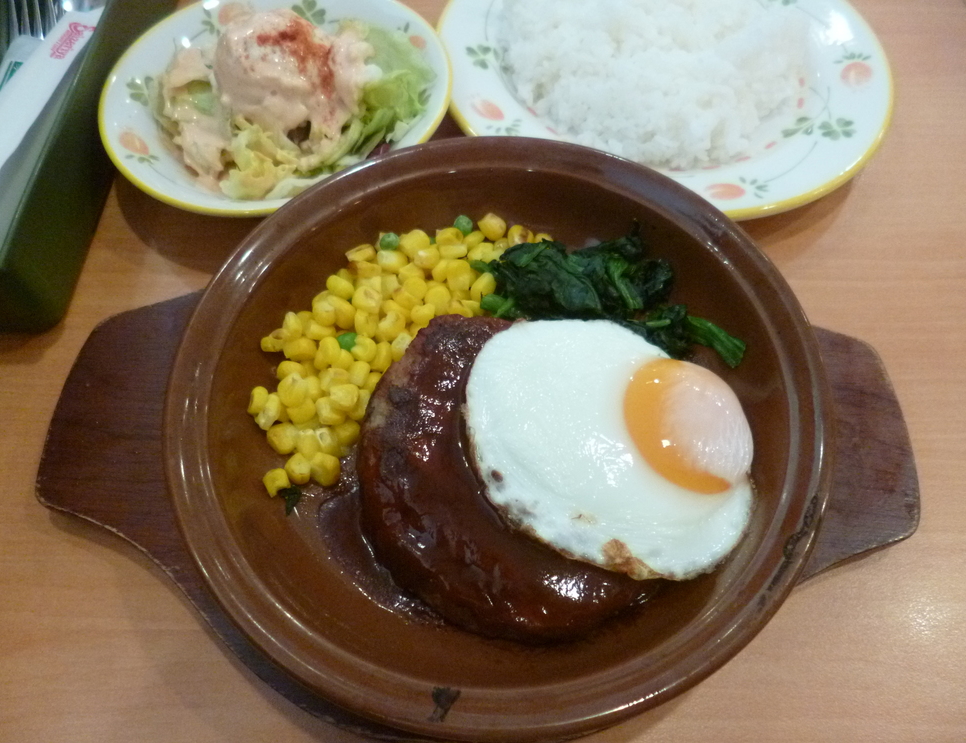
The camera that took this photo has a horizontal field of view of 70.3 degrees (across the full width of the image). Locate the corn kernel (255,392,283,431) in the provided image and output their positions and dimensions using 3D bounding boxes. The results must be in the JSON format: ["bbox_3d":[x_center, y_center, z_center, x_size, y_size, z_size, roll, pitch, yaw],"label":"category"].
[{"bbox_3d":[-0.076,0.014,0.242,0.005,0.008,0.011,12,64,5],"label":"corn kernel"}]

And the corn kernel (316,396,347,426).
[{"bbox_3d":[-0.051,0.013,0.229,0.010,0.008,0.009,37,68,15],"label":"corn kernel"}]

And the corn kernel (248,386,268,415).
[{"bbox_3d":[-0.080,0.010,0.245,0.006,0.007,0.009,8,64,3],"label":"corn kernel"}]

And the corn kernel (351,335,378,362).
[{"bbox_3d":[-0.044,-0.008,0.250,0.010,0.007,0.008,44,77,6],"label":"corn kernel"}]

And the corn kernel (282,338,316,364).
[{"bbox_3d":[-0.071,-0.009,0.266,0.013,0.008,0.009,0,61,0],"label":"corn kernel"}]

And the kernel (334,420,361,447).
[{"bbox_3d":[-0.047,0.022,0.239,0.009,0.007,0.008,-25,67,-13],"label":"kernel"}]

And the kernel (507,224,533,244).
[{"bbox_3d":[0.014,-0.053,0.269,0.010,0.007,0.010,11,63,6],"label":"kernel"}]

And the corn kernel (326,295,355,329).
[{"bbox_3d":[-0.052,-0.022,0.254,0.009,0.008,0.013,-35,68,-17],"label":"corn kernel"}]

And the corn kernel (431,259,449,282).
[{"bbox_3d":[-0.017,-0.039,0.268,0.007,0.007,0.009,23,80,3],"label":"corn kernel"}]

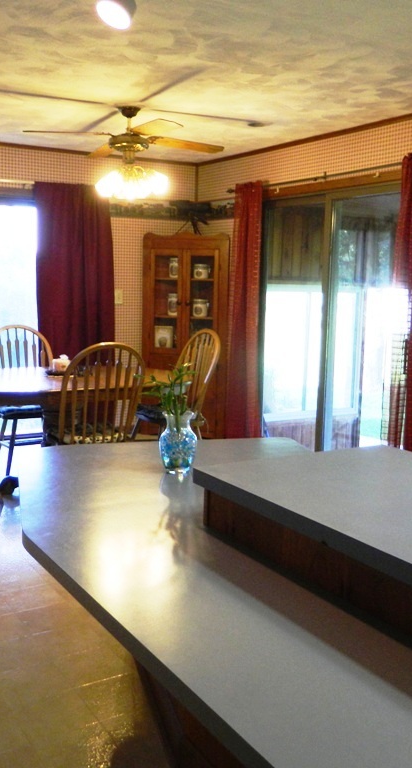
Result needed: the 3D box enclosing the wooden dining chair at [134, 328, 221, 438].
[{"bbox_3d":[-0.218,0.137,5.295,0.585,1.055,0.530,-4,10,-32],"label":"wooden dining chair"}]

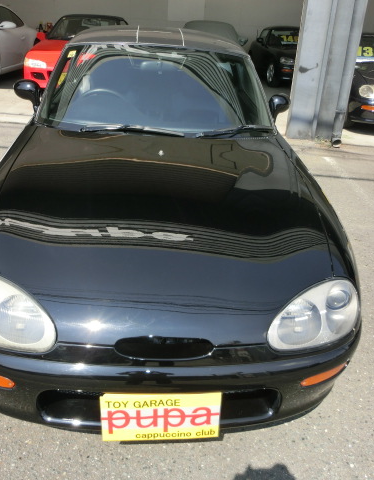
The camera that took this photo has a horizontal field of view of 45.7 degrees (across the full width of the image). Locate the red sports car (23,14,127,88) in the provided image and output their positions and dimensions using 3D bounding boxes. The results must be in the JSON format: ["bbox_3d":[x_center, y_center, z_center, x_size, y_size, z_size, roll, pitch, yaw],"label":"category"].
[{"bbox_3d":[-1.544,-3.091,7.407,1.395,1.175,3.295,4,26,0],"label":"red sports car"}]

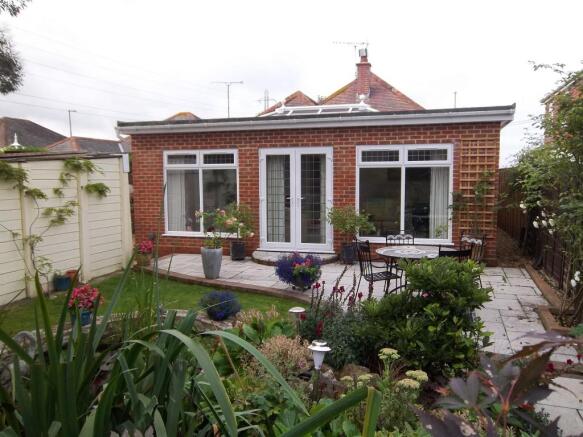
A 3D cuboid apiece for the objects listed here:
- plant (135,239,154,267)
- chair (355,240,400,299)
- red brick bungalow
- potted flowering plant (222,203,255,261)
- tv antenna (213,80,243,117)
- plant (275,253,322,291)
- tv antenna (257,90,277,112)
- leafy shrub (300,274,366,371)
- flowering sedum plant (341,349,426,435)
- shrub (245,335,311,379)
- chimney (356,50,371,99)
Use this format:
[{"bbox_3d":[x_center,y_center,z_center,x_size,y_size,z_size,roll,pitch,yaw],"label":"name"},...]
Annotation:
[{"bbox_3d":[-2.641,0.586,8.500,0.360,0.500,0.360,0,4,0],"label":"plant"},{"bbox_3d":[1.060,0.710,5.700,0.510,0.880,0.470,-2,6,-19],"label":"chair"},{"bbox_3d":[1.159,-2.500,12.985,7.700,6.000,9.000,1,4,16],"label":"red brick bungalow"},{"bbox_3d":[-1.014,0.243,9.020,0.600,1.100,0.570,0,4,0],"label":"potted flowering plant"},{"bbox_3d":[-2.647,-4.942,19.500,1.250,1.550,0.350,-1,5,0],"label":"tv antenna"},{"bbox_3d":[0.104,0.792,7.020,0.690,0.540,0.640,-1,5,0],"label":"plant"},{"bbox_3d":[-1.113,-5.300,21.000,0.880,1.000,0.350,-1,5,0],"label":"tv antenna"},{"bbox_3d":[0.365,0.900,4.200,0.600,0.800,0.580,-1,5,0],"label":"leafy shrub"},{"bbox_3d":[0.562,1.031,2.850,0.500,0.480,0.450,0,4,0],"label":"flowering sedum plant"},{"bbox_3d":[-0.108,1.027,3.650,0.510,0.360,0.460,0,4,0],"label":"shrub"},{"bbox_3d":[2.695,-5.394,17.600,0.520,1.780,0.520,1,5,16],"label":"chimney"}]

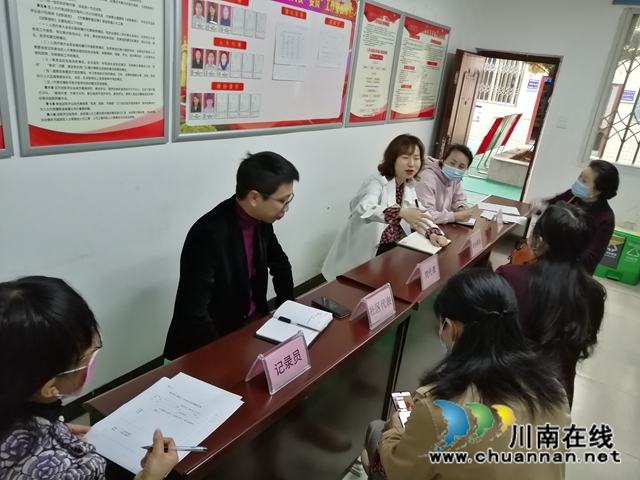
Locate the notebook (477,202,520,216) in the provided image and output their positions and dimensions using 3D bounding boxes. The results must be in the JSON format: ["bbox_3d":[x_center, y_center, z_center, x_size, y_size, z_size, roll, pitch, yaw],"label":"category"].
[{"bbox_3d":[1.408,-0.255,3.926,0.295,0.016,0.210,9,20,7],"label":"notebook"}]

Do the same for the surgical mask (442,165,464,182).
[{"bbox_3d":[0.894,-0.451,3.349,0.140,0.105,0.080,16,27,-9],"label":"surgical mask"}]

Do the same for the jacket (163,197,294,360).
[{"bbox_3d":[-0.384,0.158,2.162,0.500,0.660,0.540,17,22,26],"label":"jacket"}]

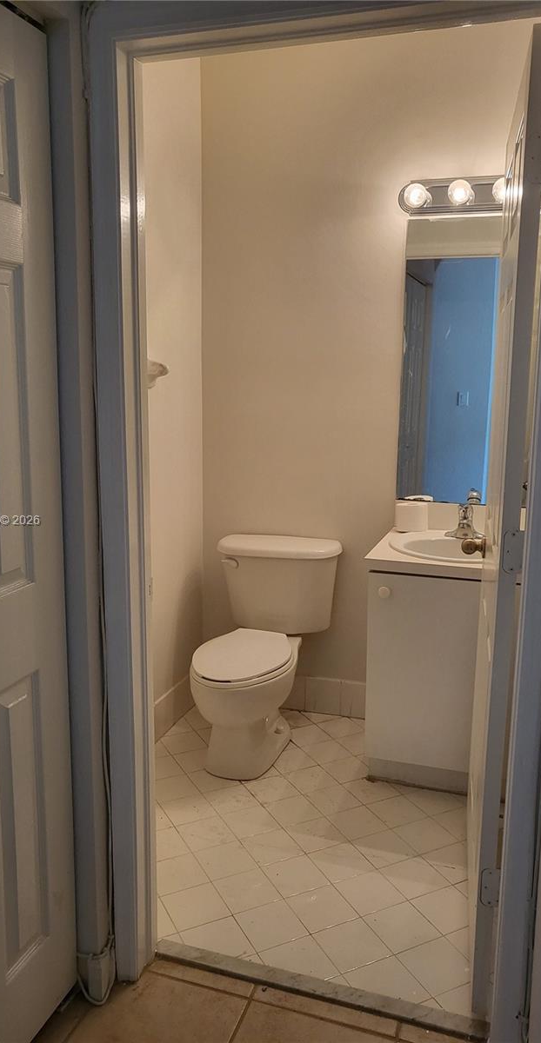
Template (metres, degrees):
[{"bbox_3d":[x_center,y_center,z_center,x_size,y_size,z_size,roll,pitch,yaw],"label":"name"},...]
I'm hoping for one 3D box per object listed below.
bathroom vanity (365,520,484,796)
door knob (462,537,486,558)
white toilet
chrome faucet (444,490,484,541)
[{"bbox_3d":[0.658,0.496,2.802,0.557,0.832,0.565,4,12,19],"label":"bathroom vanity"},{"bbox_3d":[0.586,0.075,2.278,0.064,0.060,0.060,3,11,13],"label":"door knob"},{"bbox_3d":[-0.052,0.506,2.944,0.524,0.750,0.725,4,12,19],"label":"white toilet"},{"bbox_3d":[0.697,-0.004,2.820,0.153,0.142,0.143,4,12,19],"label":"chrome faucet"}]

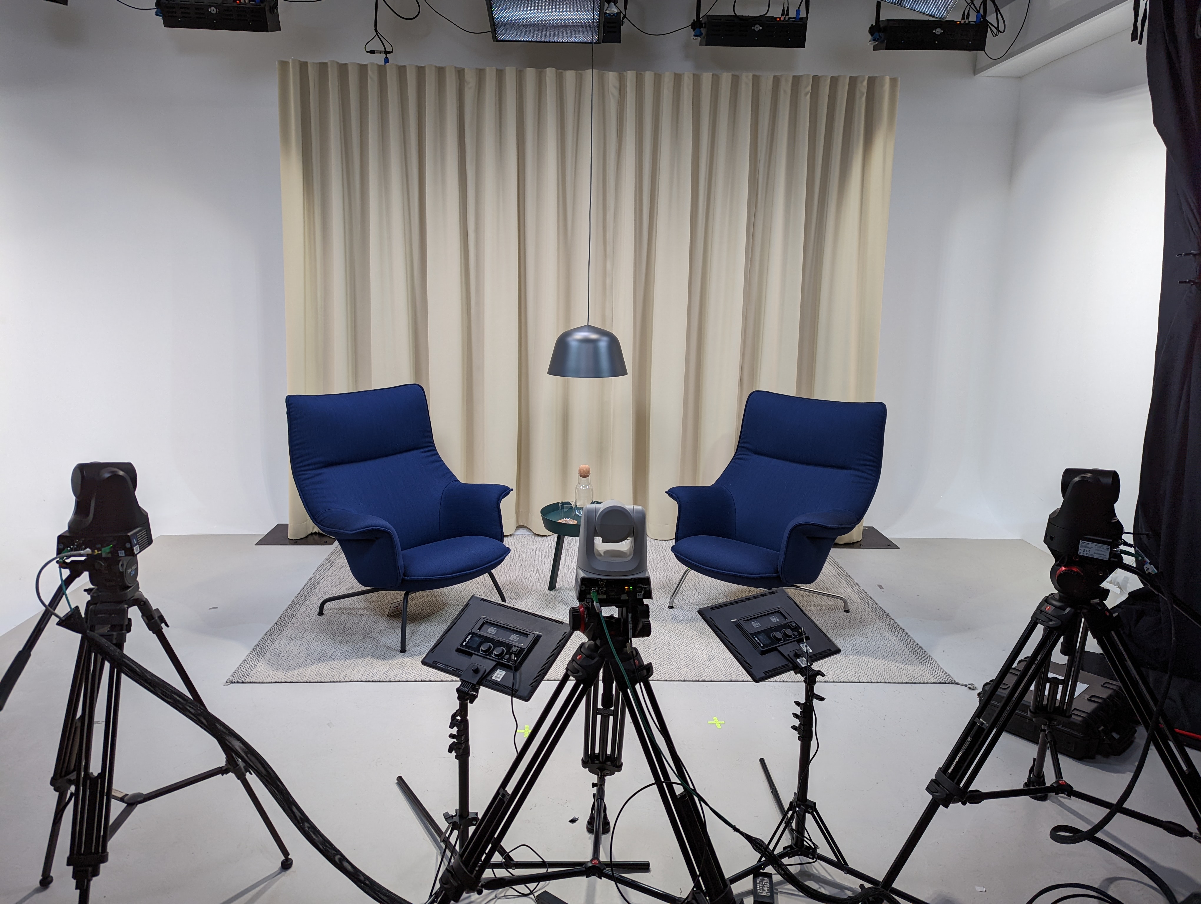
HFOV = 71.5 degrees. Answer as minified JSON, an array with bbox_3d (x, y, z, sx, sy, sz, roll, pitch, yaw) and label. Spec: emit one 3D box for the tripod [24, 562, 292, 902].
[{"bbox_3d":[-1.134,0.717,1.933,0.680,0.960,0.630,0,11,-6],"label":"tripod"}]

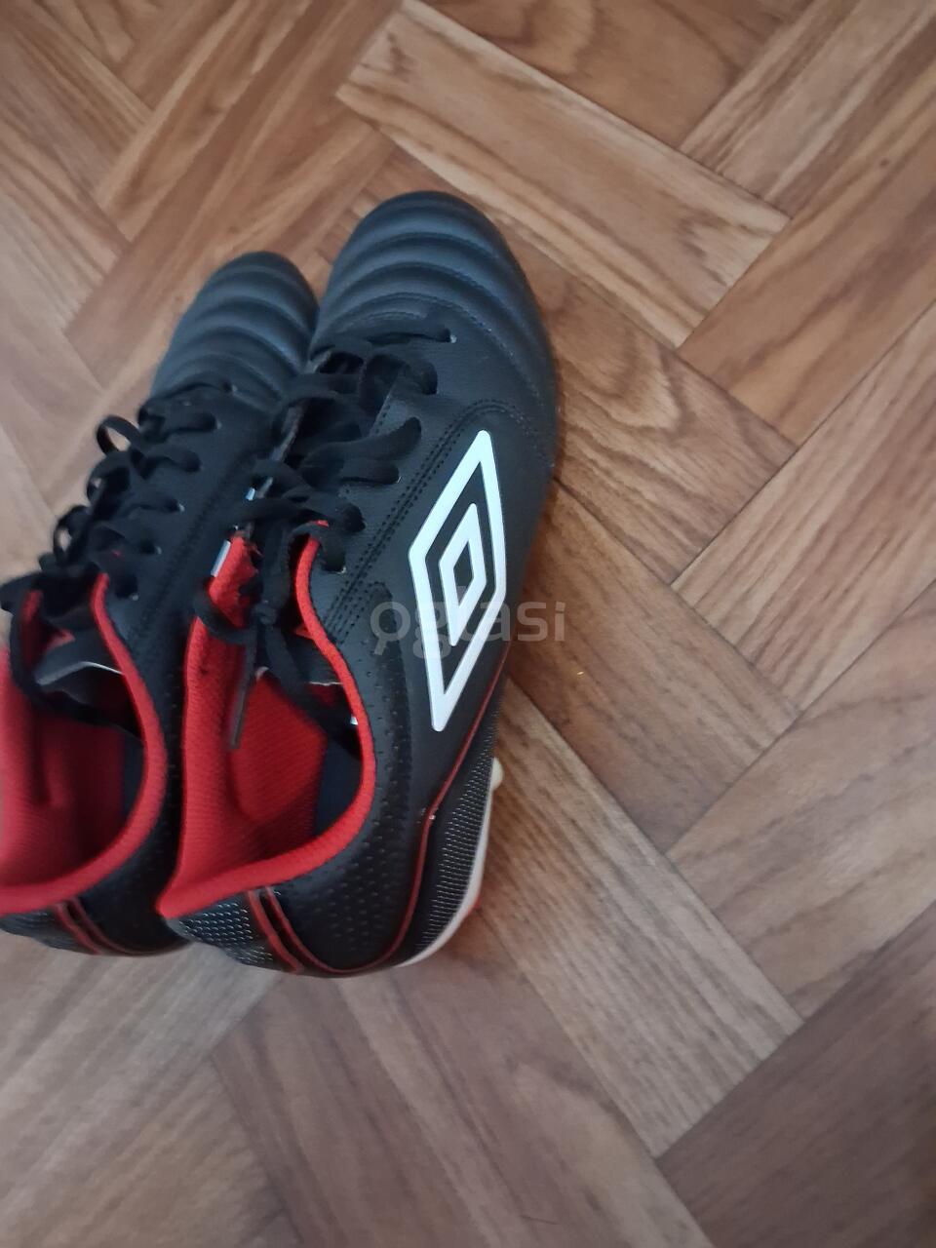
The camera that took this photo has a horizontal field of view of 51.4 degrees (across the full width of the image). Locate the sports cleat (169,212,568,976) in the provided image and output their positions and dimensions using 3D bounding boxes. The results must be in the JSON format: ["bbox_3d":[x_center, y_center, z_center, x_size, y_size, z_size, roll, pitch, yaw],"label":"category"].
[{"bbox_3d":[-0.035,-0.030,0.319,0.100,0.109,0.280,-2,75,30],"label":"sports cleat"}]

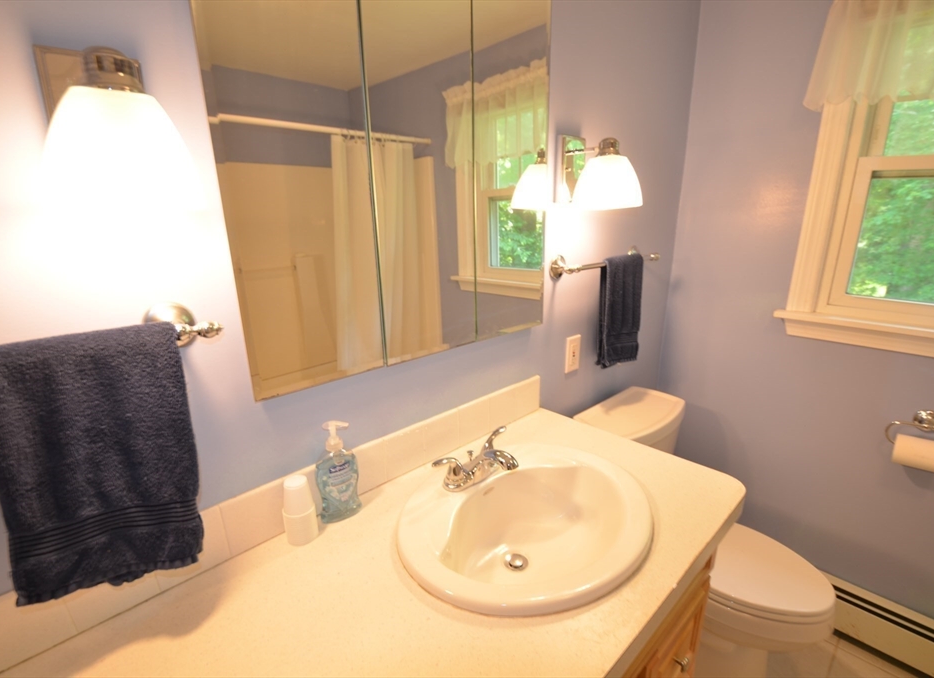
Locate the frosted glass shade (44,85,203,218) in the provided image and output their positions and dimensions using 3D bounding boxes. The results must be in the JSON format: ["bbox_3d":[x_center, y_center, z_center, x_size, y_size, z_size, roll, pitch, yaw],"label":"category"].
[{"bbox_3d":[-0.373,-0.200,0.462,0.155,0.124,0.155,-15,21,-40],"label":"frosted glass shade"}]

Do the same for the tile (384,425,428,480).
[{"bbox_3d":[-0.141,0.253,0.965,0.106,0.106,0.008,-16,22,-40],"label":"tile"}]

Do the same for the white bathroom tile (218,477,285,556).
[{"bbox_3d":[-0.376,0.316,0.763,0.107,0.095,0.011,-15,21,-40],"label":"white bathroom tile"}]

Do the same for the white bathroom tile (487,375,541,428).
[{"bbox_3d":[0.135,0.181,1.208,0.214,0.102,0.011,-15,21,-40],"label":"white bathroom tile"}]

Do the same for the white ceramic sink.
[{"bbox_3d":[0.122,0.411,0.863,0.520,0.190,0.440,-16,22,-40],"label":"white ceramic sink"}]

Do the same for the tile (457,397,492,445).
[{"bbox_3d":[0.016,0.210,1.103,0.109,0.093,0.011,-15,21,-40],"label":"tile"}]

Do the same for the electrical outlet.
[{"bbox_3d":[0.342,0.049,1.370,0.073,0.117,0.008,-16,22,-40],"label":"electrical outlet"}]

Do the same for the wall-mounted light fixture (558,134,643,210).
[{"bbox_3d":[0.354,-0.440,1.111,0.170,0.193,0.205,-15,21,-40],"label":"wall-mounted light fixture"}]

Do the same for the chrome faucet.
[{"bbox_3d":[0.039,0.265,0.897,0.208,0.080,0.147,-15,21,-40],"label":"chrome faucet"}]

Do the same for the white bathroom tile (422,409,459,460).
[{"bbox_3d":[-0.063,0.230,1.034,0.106,0.090,0.011,-15,21,-40],"label":"white bathroom tile"}]

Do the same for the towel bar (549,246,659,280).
[{"bbox_3d":[0.450,-0.249,1.336,0.580,0.070,0.086,-16,22,-40],"label":"towel bar"}]

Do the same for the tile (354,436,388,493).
[{"bbox_3d":[-0.219,0.275,0.896,0.106,0.106,0.008,-16,22,-40],"label":"tile"}]

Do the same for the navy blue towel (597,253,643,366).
[{"bbox_3d":[0.503,-0.091,1.399,0.225,0.350,0.055,-16,22,-40],"label":"navy blue towel"}]

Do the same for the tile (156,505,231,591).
[{"bbox_3d":[-0.453,0.338,0.698,0.107,0.099,0.011,-15,21,-40],"label":"tile"}]

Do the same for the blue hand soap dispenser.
[{"bbox_3d":[-0.251,0.252,0.819,0.050,0.196,0.080,10,20,34],"label":"blue hand soap dispenser"}]

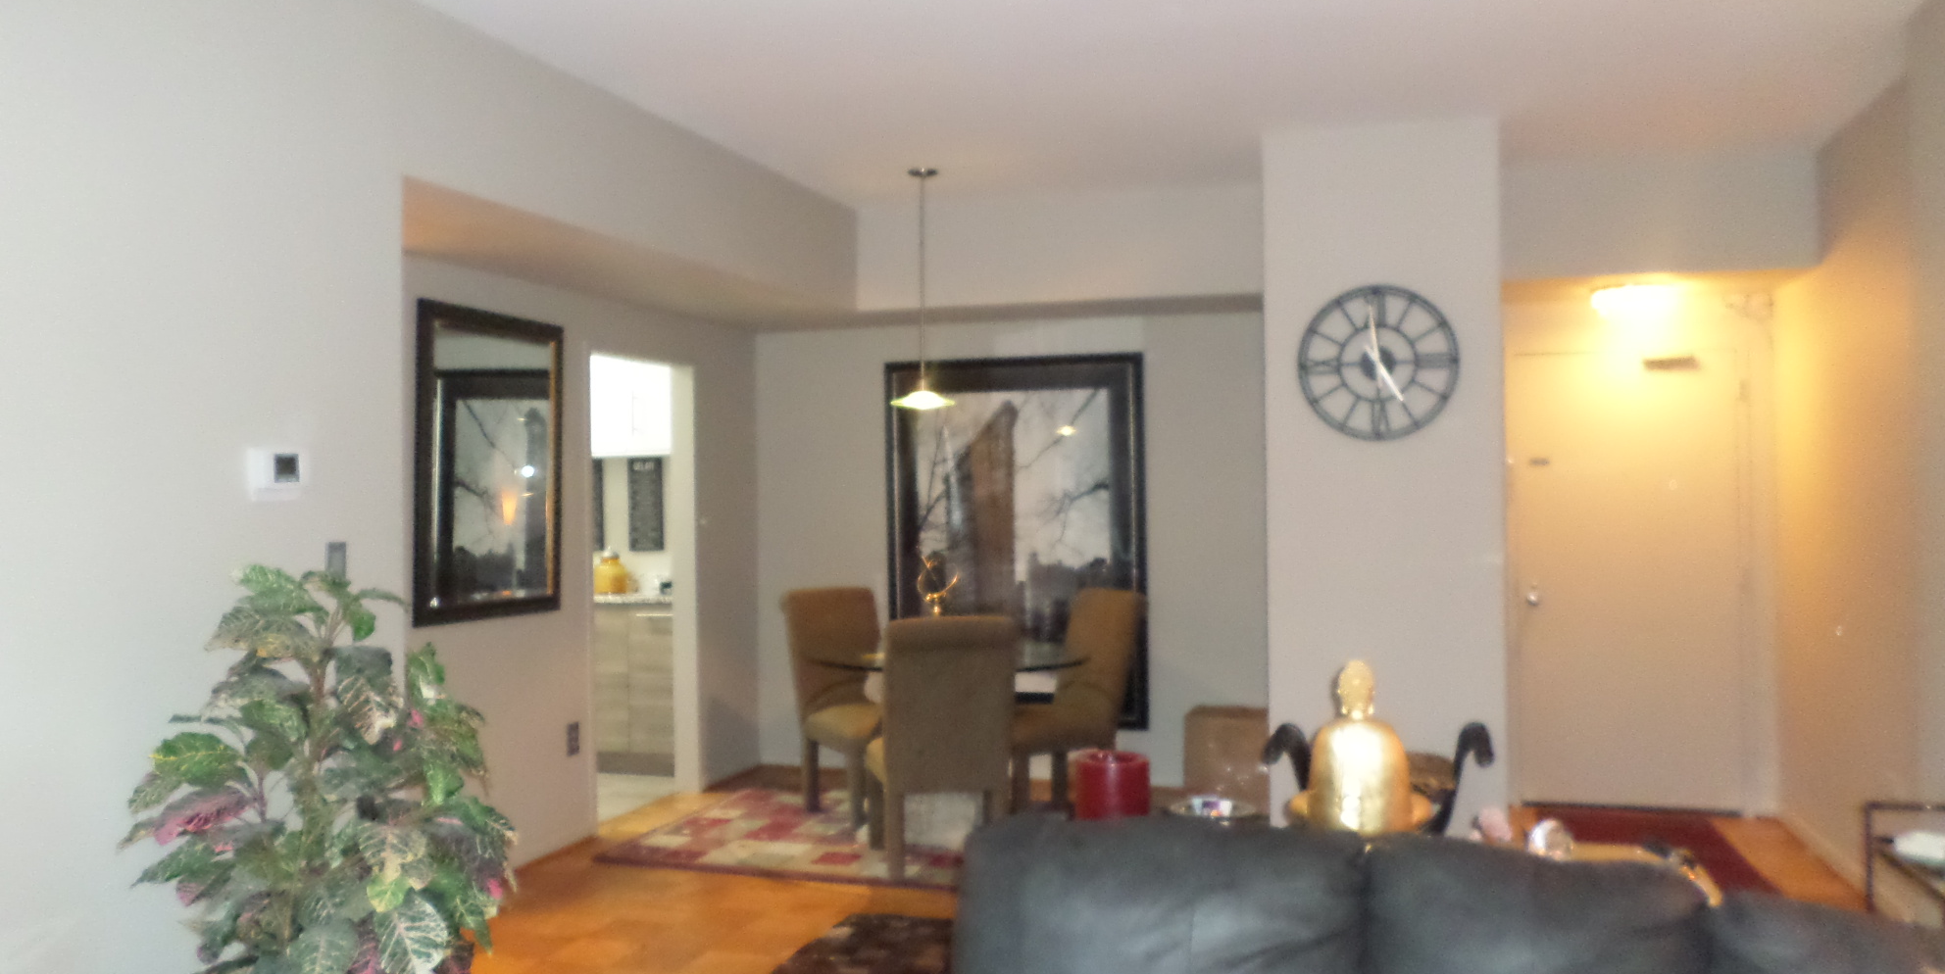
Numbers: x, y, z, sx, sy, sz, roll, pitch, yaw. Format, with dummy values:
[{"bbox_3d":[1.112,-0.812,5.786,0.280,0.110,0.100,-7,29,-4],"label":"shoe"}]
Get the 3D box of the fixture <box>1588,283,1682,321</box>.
[{"bbox_3d":[2.777,-0.772,5.869,0.360,0.120,0.360,-1,0,19],"label":"fixture"}]

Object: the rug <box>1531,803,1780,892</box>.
[{"bbox_3d":[2.627,1.429,5.467,0.720,0.012,1.560,0,0,18],"label":"rug"}]

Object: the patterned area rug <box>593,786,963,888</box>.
[{"bbox_3d":[-0.269,1.449,5.877,2.100,0.012,1.400,0,0,18],"label":"patterned area rug"}]

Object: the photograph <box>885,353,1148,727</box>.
[{"bbox_3d":[0.203,0.266,6.901,1.323,1.788,0.050,-1,0,18],"label":"photograph"}]

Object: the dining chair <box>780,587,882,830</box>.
[{"bbox_3d":[-0.470,0.967,6.338,0.490,0.990,0.640,-1,0,-34],"label":"dining chair"}]

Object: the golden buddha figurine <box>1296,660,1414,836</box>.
[{"bbox_3d":[0.782,0.546,2.830,0.280,0.385,0.200,0,0,18],"label":"golden buddha figurine"}]

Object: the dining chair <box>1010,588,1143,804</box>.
[{"bbox_3d":[0.362,0.954,6.178,0.640,0.985,0.470,-1,0,-25],"label":"dining chair"}]

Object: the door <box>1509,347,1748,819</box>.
[{"bbox_3d":[2.914,0.413,6.261,0.915,2.030,0.050,0,0,18],"label":"door"}]

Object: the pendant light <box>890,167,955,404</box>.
[{"bbox_3d":[-0.195,-0.803,5.697,0.250,0.995,0.250,-1,0,0],"label":"pendant light"}]

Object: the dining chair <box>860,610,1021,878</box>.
[{"bbox_3d":[-0.117,0.966,5.443,0.490,0.990,0.630,-1,0,-9],"label":"dining chair"}]

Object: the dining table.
[{"bbox_3d":[-0.058,1.082,5.961,1.210,0.755,1.210,-1,0,18],"label":"dining table"}]

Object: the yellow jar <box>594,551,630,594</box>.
[{"bbox_3d":[-1.944,0.455,7.550,0.186,0.238,0.186,-1,0,0],"label":"yellow jar"}]

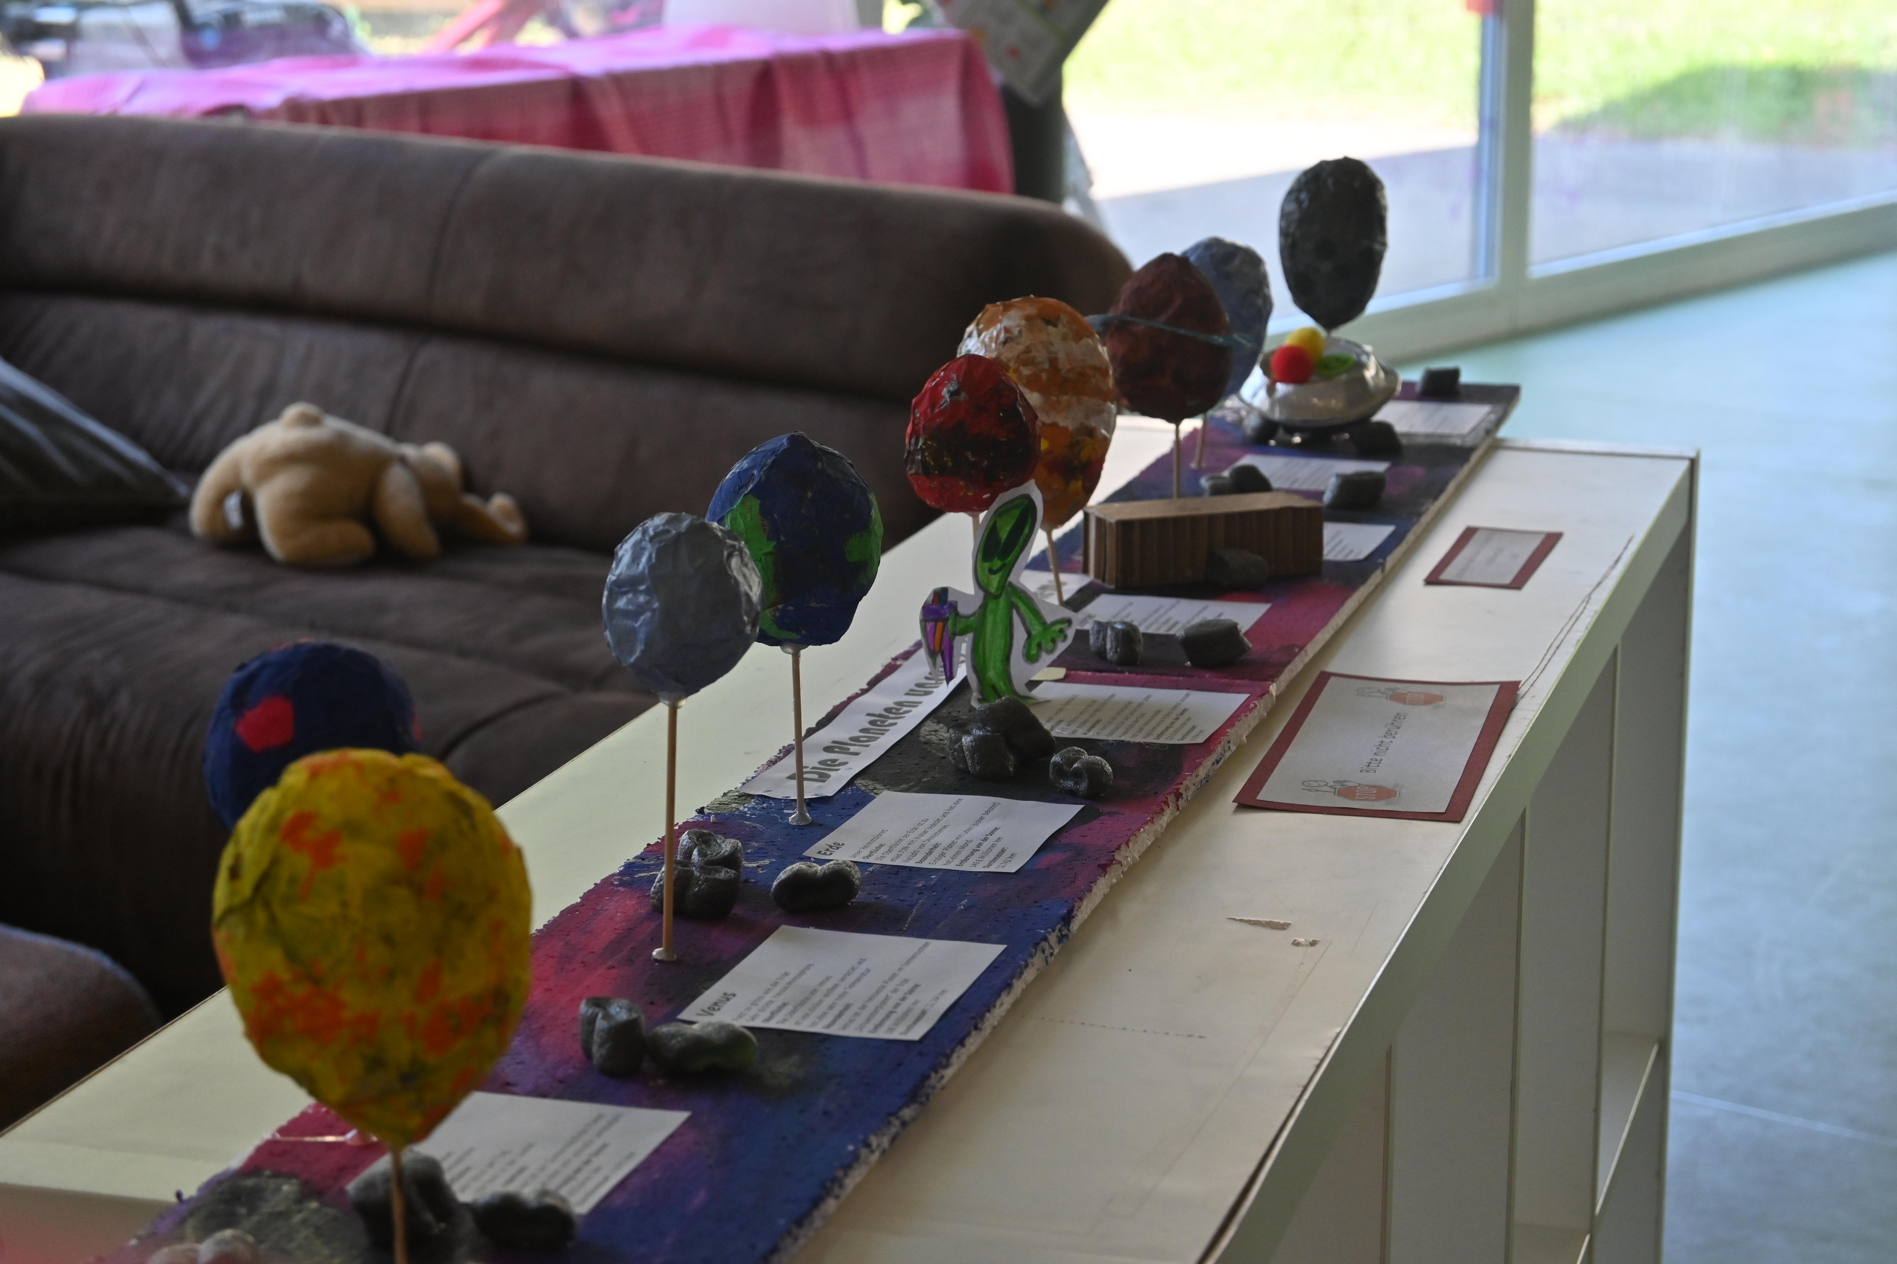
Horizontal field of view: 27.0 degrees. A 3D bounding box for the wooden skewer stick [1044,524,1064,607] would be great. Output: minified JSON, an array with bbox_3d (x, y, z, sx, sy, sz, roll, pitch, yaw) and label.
[{"bbox_3d":[0.054,-0.031,1.973,0.004,0.045,0.004,-10,12,2],"label":"wooden skewer stick"}]

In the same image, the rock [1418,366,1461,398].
[{"bbox_3d":[0.326,-0.166,2.630,0.028,0.020,0.020,2,13,7],"label":"rock"}]

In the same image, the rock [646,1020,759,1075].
[{"bbox_3d":[-0.082,0.138,1.318,0.037,0.016,0.020,-1,13,-4],"label":"rock"}]

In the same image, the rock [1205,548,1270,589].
[{"bbox_3d":[0.150,-0.033,2.051,0.035,0.021,0.022,1,13,4],"label":"rock"}]

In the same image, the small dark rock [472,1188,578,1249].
[{"bbox_3d":[-0.123,0.168,1.143,0.030,0.014,0.019,0,13,0],"label":"small dark rock"}]

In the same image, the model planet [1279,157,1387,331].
[{"bbox_3d":[0.247,-0.249,2.536,0.069,0.113,0.069,1,13,5],"label":"model planet"}]

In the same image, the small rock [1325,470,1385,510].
[{"bbox_3d":[0.233,-0.084,2.270,0.032,0.019,0.025,-4,13,-17],"label":"small rock"}]

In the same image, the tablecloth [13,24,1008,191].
[{"bbox_3d":[-0.594,-0.562,5.605,0.570,0.500,1.440,10,16,36],"label":"tablecloth"}]

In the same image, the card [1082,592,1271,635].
[{"bbox_3d":[0.111,-0.009,1.988,0.090,0.003,0.077,4,13,16],"label":"card"}]

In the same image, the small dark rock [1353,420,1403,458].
[{"bbox_3d":[0.262,-0.118,2.413,0.031,0.023,0.023,1,13,6],"label":"small dark rock"}]

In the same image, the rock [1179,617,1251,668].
[{"bbox_3d":[0.127,0.004,1.874,0.034,0.019,0.024,-1,13,-6],"label":"rock"}]

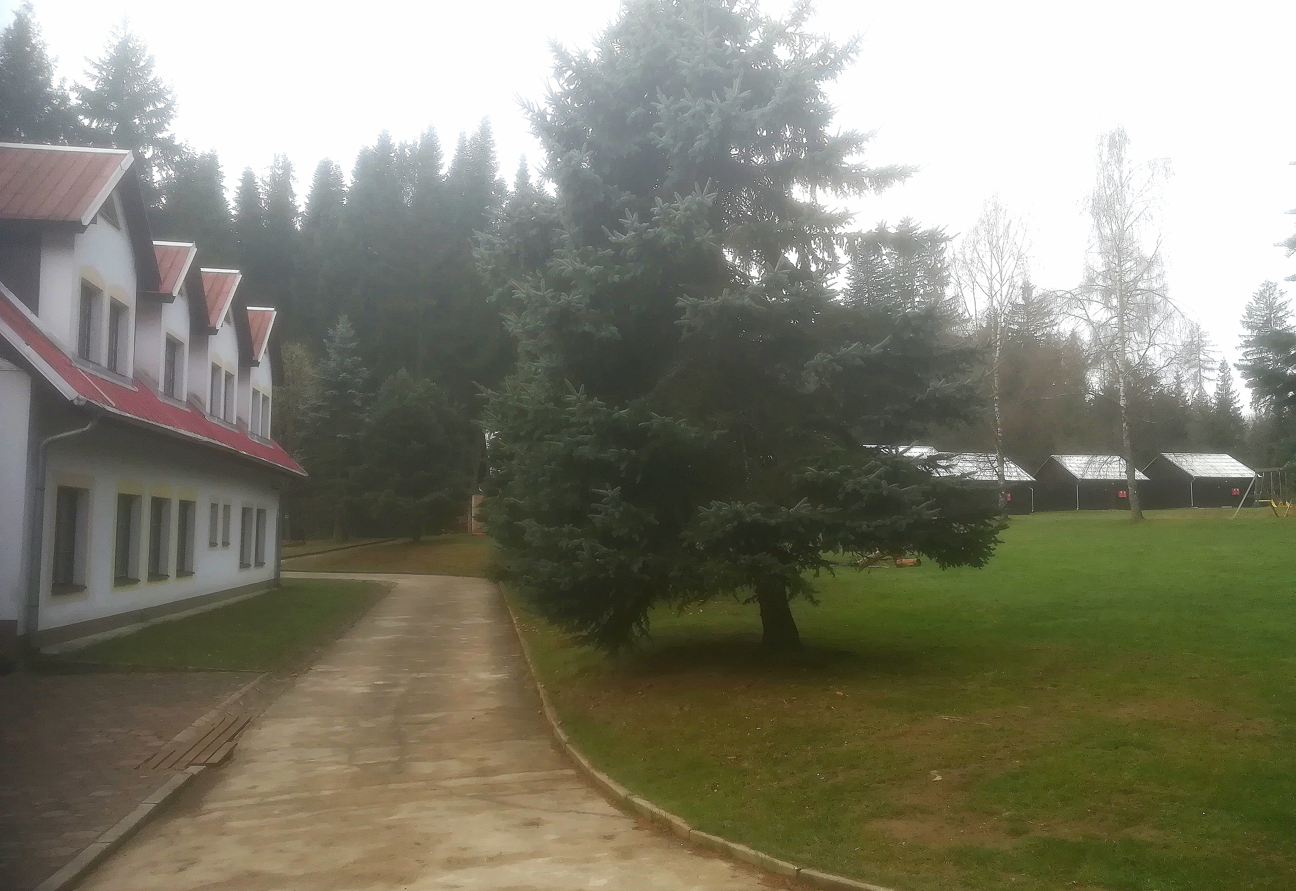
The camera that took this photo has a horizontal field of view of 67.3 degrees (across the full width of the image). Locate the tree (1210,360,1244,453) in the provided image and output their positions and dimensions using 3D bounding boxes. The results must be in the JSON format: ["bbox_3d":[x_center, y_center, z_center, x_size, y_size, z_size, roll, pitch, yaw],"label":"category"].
[{"bbox_3d":[50.798,-1.242,85.455,3.600,12.690,3.600,0,-5,0],"label":"tree"}]

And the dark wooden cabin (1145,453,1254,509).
[{"bbox_3d":[41.341,2.672,73.424,5.690,4.220,6.400,1,-5,-12],"label":"dark wooden cabin"}]

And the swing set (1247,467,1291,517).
[{"bbox_3d":[30.899,2.371,48.500,3.200,2.450,2.000,1,-5,-14],"label":"swing set"}]

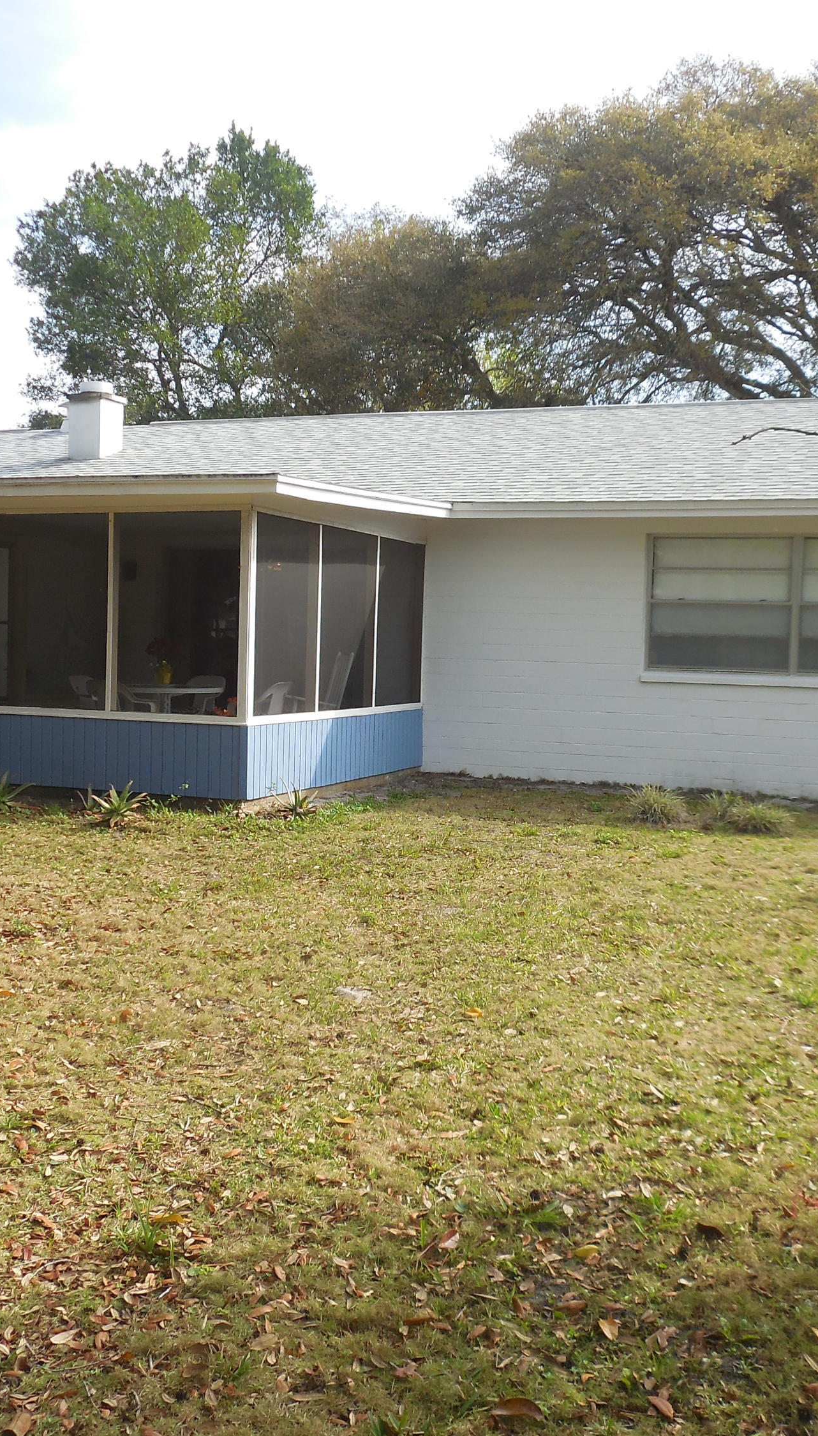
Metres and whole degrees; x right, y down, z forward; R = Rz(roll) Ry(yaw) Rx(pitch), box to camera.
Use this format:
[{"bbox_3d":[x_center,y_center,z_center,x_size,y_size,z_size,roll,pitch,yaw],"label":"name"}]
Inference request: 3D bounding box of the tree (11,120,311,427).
[{"bbox_3d":[-6.008,-7.481,34.163,7.900,13.880,7.700,1,3,-10],"label":"tree"}]

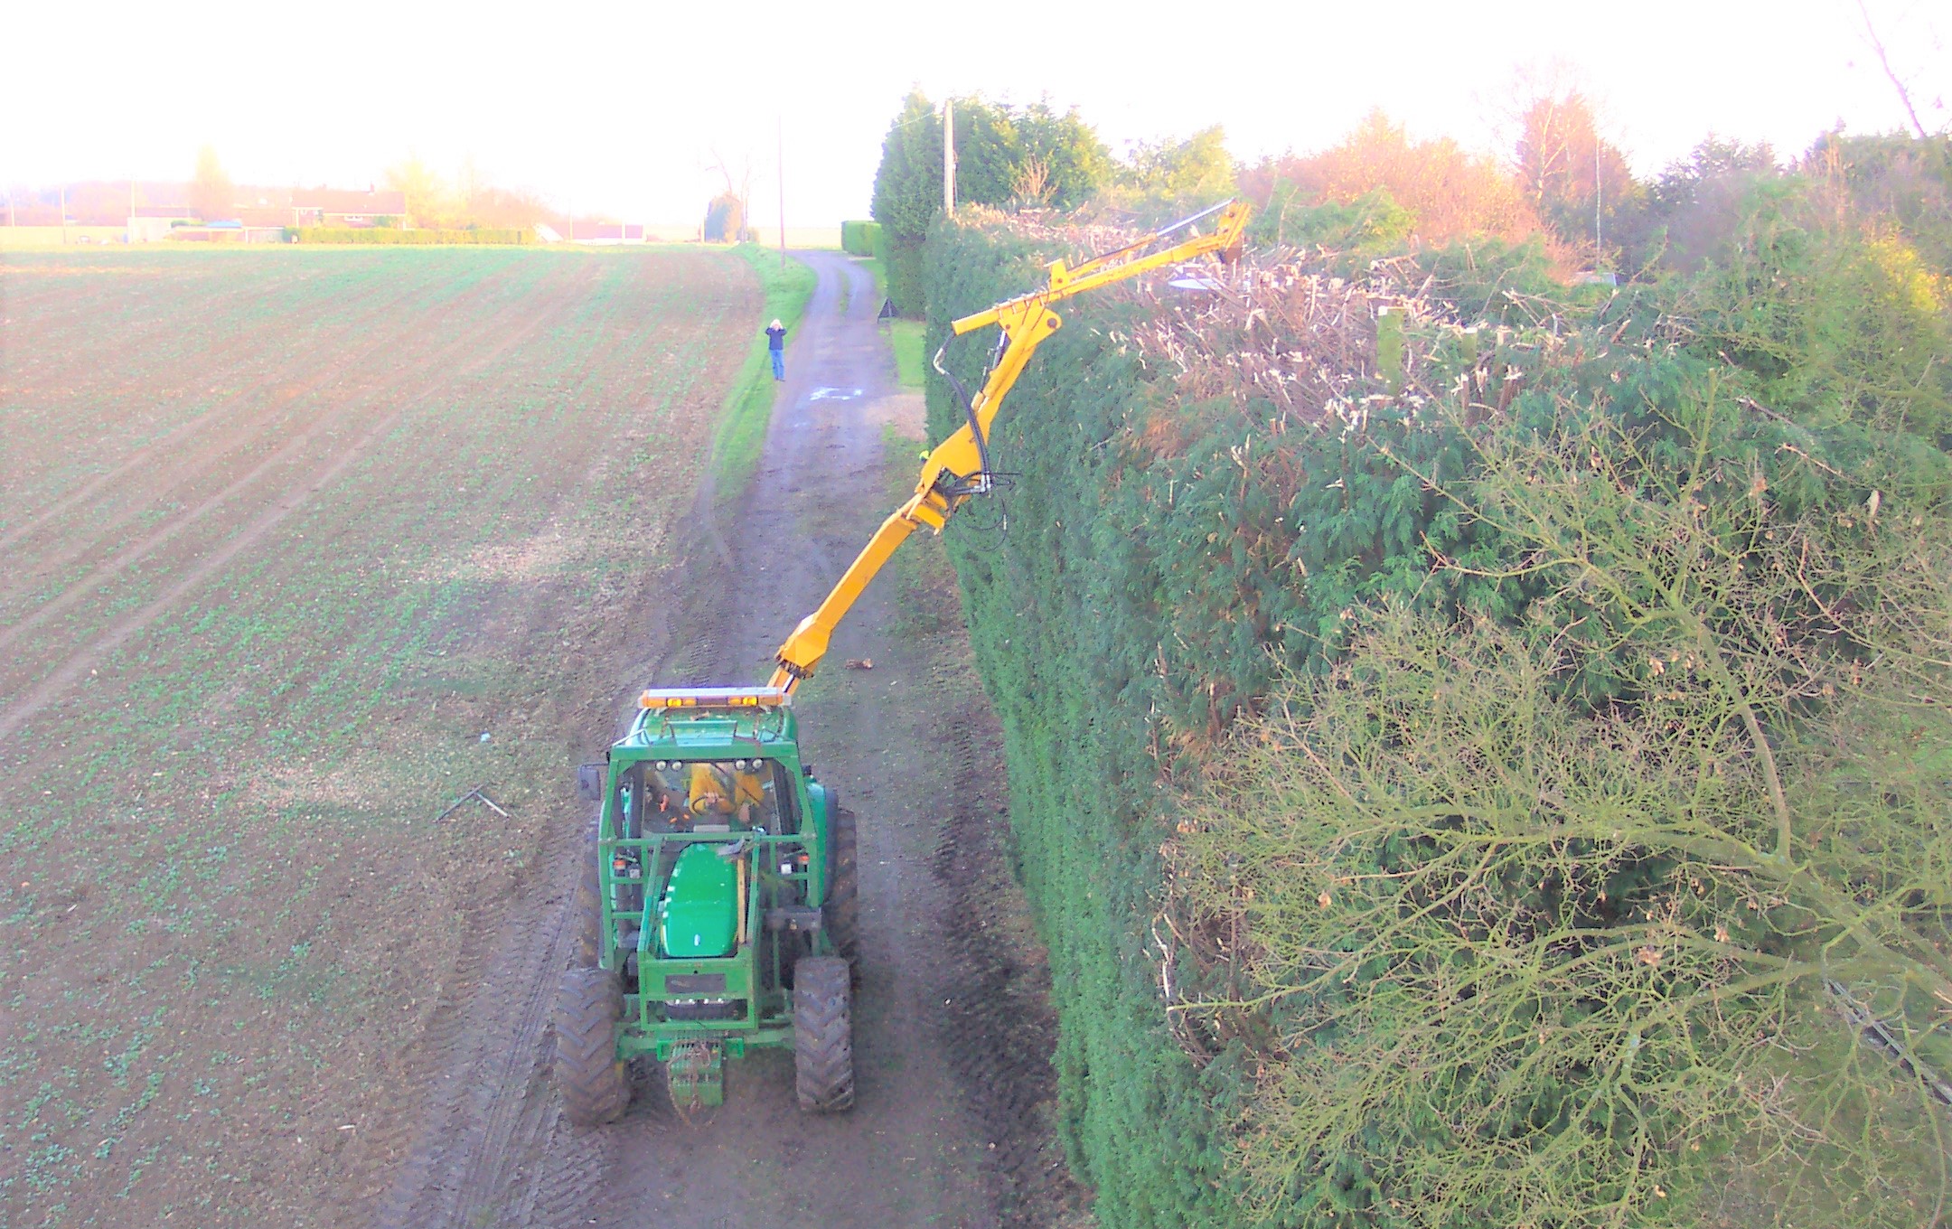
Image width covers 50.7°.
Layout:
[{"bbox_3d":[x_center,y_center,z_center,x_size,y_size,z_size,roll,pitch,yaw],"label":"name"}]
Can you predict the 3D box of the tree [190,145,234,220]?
[{"bbox_3d":[-97.177,-53.323,260.855,5.700,12.000,5.700,0,11,0],"label":"tree"}]

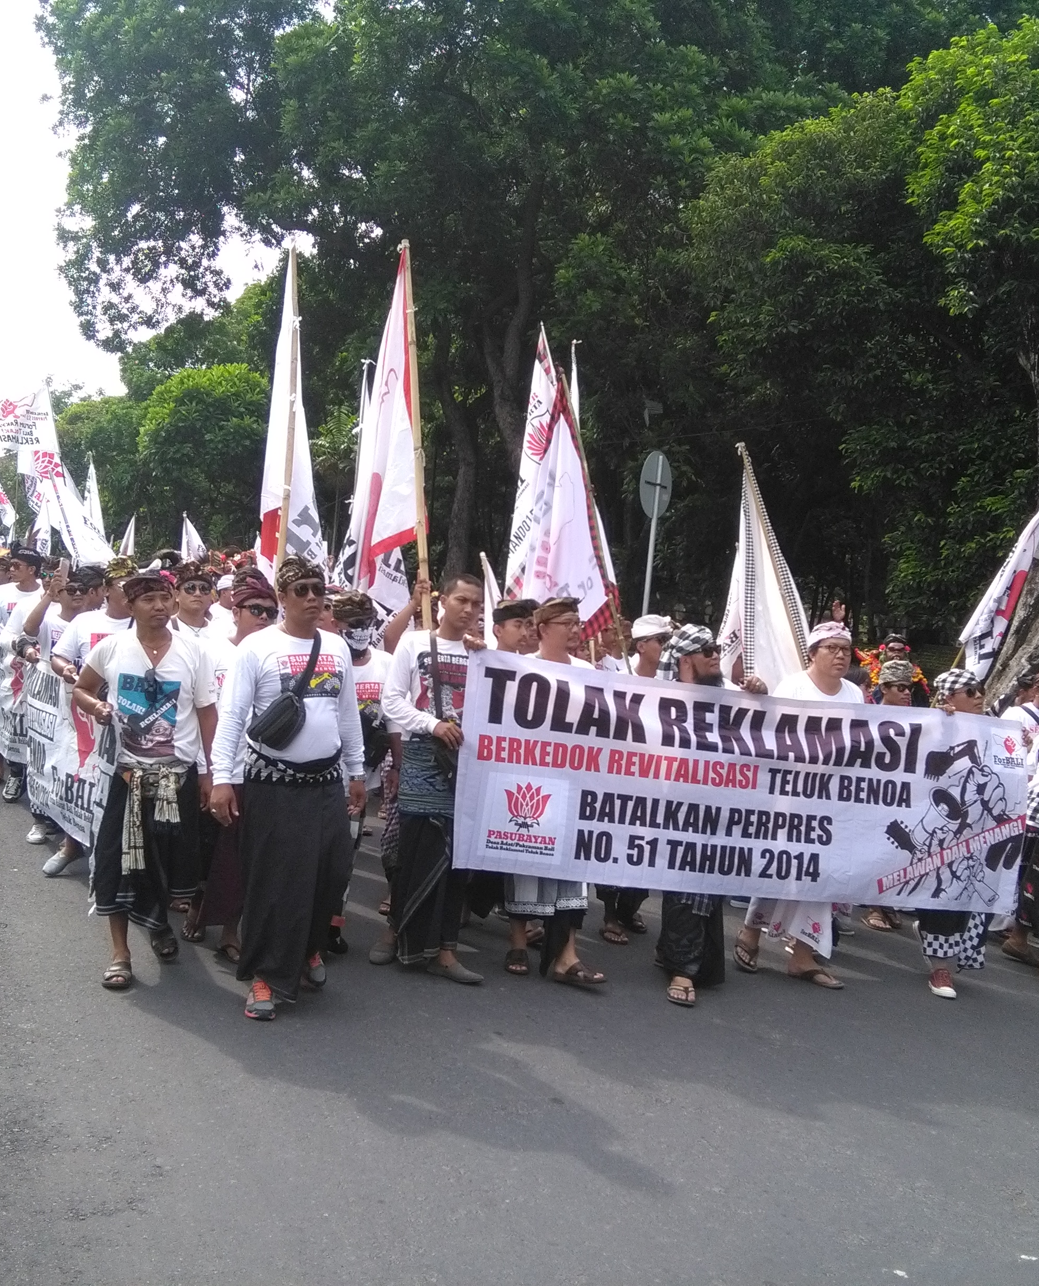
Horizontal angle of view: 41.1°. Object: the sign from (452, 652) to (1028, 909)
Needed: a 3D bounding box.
[{"bbox_3d":[1.144,0.713,6.698,2.980,1.000,0.140,7,1,-16],"label":"sign"}]

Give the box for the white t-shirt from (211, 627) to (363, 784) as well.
[{"bbox_3d":[-0.938,0.251,5.600,0.540,0.620,0.300,4,2,-27],"label":"white t-shirt"}]

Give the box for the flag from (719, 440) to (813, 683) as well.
[{"bbox_3d":[1.304,-0.390,7.400,0.520,1.330,0.300,6,2,10],"label":"flag"}]

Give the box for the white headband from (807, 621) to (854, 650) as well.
[{"bbox_3d":[1.532,-0.036,6.850,0.200,0.135,0.220,5,2,-27],"label":"white headband"}]

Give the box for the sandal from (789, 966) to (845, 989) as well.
[{"bbox_3d":[1.426,1.606,6.650,0.270,0.085,0.100,7,2,31],"label":"sandal"}]

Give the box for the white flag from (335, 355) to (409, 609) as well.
[{"bbox_3d":[-0.854,-0.877,8.000,0.420,1.520,0.270,4,2,-15],"label":"white flag"}]

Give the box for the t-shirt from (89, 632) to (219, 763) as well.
[{"bbox_3d":[-1.487,0.219,5.600,0.530,0.570,0.280,5,2,-18],"label":"t-shirt"}]

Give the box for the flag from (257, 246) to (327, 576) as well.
[{"bbox_3d":[-1.179,-1.172,7.200,0.350,1.750,0.250,4,2,-15],"label":"flag"}]

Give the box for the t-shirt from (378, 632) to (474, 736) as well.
[{"bbox_3d":[-0.395,0.190,6.250,0.460,0.530,0.310,3,3,-33],"label":"t-shirt"}]

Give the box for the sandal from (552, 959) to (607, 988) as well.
[{"bbox_3d":[0.270,1.499,6.270,0.265,0.090,0.105,6,2,19],"label":"sandal"}]

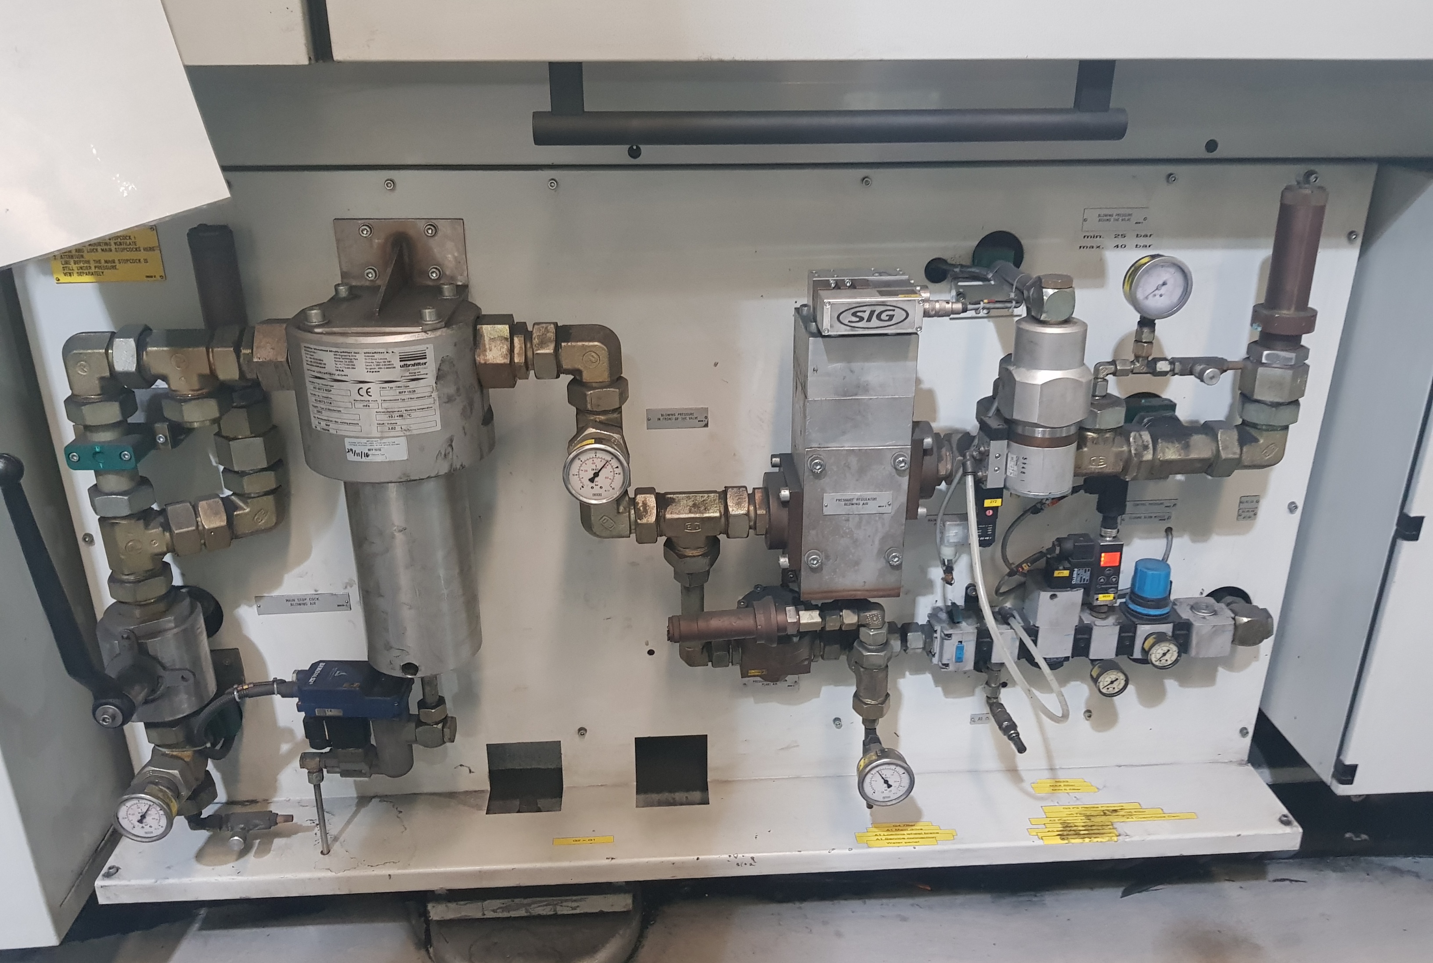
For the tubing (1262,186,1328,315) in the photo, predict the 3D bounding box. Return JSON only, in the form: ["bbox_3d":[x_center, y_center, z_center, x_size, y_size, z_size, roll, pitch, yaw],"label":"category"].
[{"bbox_3d":[0.627,-0.251,1.168,0.042,0.127,0.042,-1,22,-3],"label":"tubing"}]

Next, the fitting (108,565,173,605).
[{"bbox_3d":[-0.642,0.113,1.200,0.063,0.027,0.063,-1,21,-3],"label":"fitting"}]

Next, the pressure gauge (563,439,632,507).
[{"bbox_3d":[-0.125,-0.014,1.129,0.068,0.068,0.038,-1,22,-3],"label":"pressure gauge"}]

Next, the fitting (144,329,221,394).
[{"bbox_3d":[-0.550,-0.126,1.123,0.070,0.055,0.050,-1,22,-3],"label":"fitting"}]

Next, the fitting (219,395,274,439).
[{"bbox_3d":[-0.526,-0.071,1.202,0.057,0.035,0.053,-1,22,-3],"label":"fitting"}]

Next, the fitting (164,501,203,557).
[{"bbox_3d":[-0.609,0.054,1.230,0.030,0.064,0.064,-11,24,-25],"label":"fitting"}]

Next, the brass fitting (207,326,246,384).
[{"bbox_3d":[-0.514,-0.135,1.142,0.030,0.064,0.064,-1,22,-3],"label":"brass fitting"}]

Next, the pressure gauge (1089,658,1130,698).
[{"bbox_3d":[0.493,0.247,1.350,0.041,0.041,0.028,-1,22,-3],"label":"pressure gauge"}]

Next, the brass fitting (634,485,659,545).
[{"bbox_3d":[-0.080,0.039,1.221,0.027,0.064,0.063,-1,22,-3],"label":"brass fitting"}]

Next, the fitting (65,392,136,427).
[{"bbox_3d":[-0.643,-0.078,1.124,0.060,0.025,0.063,-1,22,-3],"label":"fitting"}]

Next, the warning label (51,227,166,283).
[{"bbox_3d":[-0.675,-0.251,1.189,0.118,0.062,0.002,-1,21,-3],"label":"warning label"}]

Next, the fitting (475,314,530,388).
[{"bbox_3d":[-0.224,-0.137,1.128,0.050,0.067,0.075,-1,22,-3],"label":"fitting"}]

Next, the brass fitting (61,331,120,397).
[{"bbox_3d":[-0.644,-0.122,1.106,0.054,0.057,0.047,-1,22,-3],"label":"brass fitting"}]

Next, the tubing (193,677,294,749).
[{"bbox_3d":[-0.563,0.275,1.301,0.120,0.086,0.058,-1,22,-3],"label":"tubing"}]

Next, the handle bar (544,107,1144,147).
[{"bbox_3d":[0.107,-0.329,0.998,0.548,0.031,0.031,-1,22,-3],"label":"handle bar"}]

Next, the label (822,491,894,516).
[{"bbox_3d":[0.154,0.024,1.176,0.075,0.025,0.002,-1,21,-3],"label":"label"}]

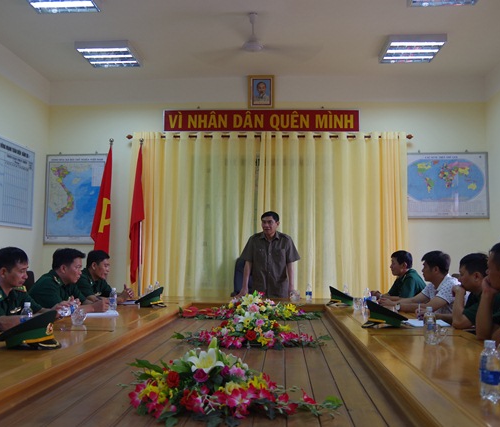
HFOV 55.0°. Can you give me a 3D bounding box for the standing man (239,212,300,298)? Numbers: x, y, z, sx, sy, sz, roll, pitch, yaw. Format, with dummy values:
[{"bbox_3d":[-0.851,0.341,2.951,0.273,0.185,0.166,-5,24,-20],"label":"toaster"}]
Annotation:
[{"bbox_3d":[0.202,0.814,5.094,0.640,1.672,0.420,0,-6,7],"label":"standing man"}]

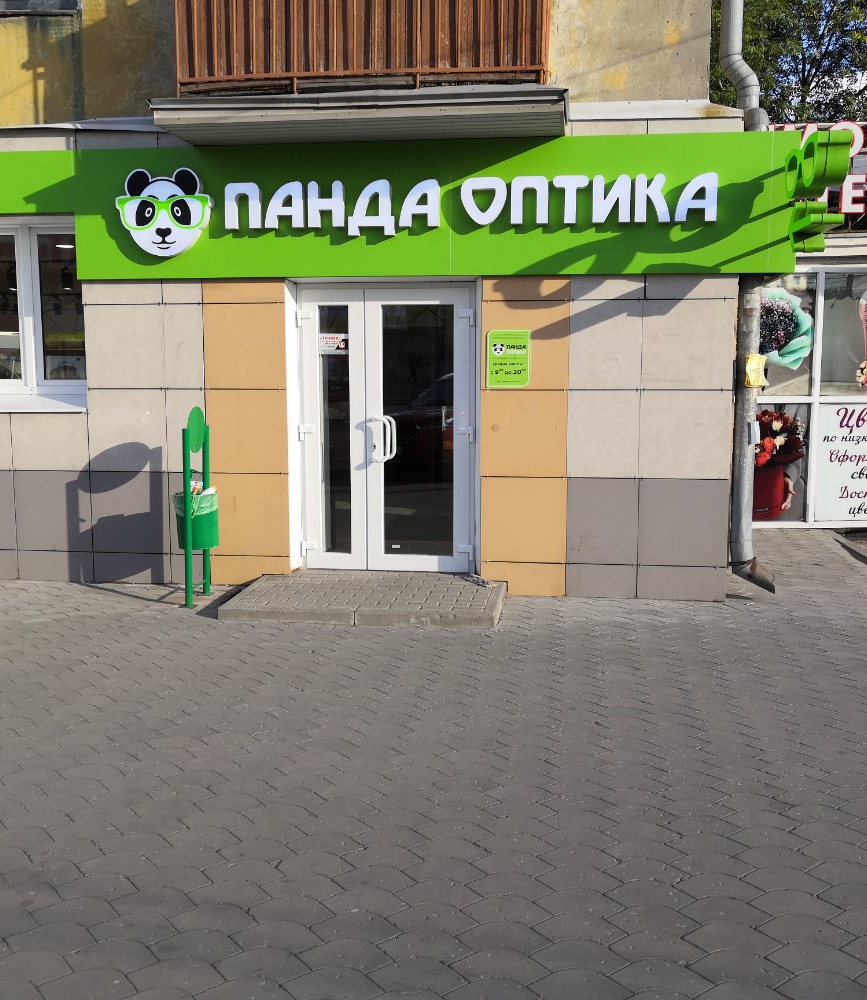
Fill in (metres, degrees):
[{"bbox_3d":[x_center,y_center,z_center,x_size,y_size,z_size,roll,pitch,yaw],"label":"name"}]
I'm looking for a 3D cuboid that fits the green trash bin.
[{"bbox_3d":[-1.610,0.142,7.094,0.310,0.363,0.310,1,8,8],"label":"green trash bin"}]

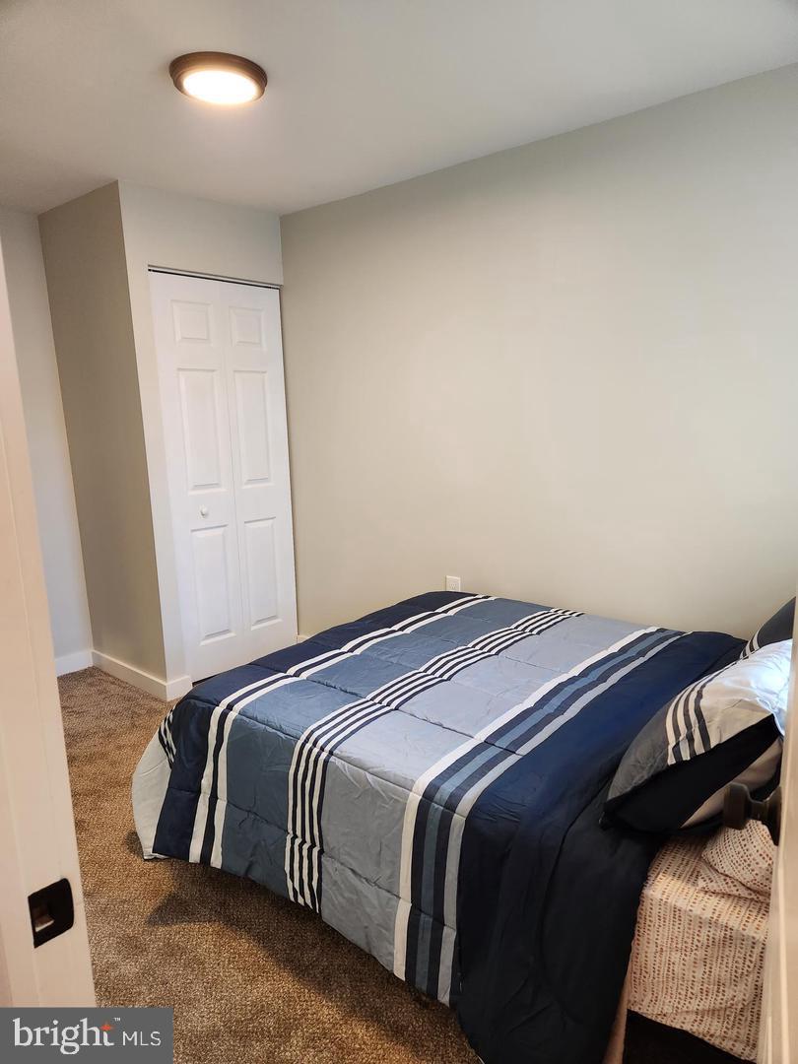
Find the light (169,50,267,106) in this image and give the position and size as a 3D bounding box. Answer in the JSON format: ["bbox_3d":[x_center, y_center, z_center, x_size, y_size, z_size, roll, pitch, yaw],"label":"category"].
[{"bbox_3d":[-0.535,-1.341,2.109,0.282,0.042,0.282,-2,11,0],"label":"light"}]

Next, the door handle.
[{"bbox_3d":[0.431,0.340,0.866,0.063,0.074,0.074,4,12,27],"label":"door handle"}]

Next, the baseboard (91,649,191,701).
[{"bbox_3d":[-1.403,0.750,3.820,0.774,0.093,0.134,8,14,40],"label":"baseboard"}]

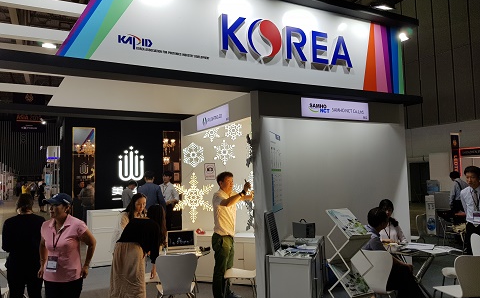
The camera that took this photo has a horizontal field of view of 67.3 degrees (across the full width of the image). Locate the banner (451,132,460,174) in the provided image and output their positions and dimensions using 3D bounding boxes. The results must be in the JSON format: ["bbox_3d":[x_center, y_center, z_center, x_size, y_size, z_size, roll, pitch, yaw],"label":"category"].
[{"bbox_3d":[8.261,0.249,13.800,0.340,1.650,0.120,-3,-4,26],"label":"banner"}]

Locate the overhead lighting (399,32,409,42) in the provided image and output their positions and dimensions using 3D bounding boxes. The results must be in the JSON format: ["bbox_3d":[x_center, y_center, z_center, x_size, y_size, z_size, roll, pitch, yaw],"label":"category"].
[{"bbox_3d":[2.749,-1.891,6.061,0.200,0.160,0.200,0,-4,-27],"label":"overhead lighting"}]

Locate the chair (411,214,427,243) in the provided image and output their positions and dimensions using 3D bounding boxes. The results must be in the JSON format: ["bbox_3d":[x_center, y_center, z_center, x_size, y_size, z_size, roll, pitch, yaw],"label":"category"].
[{"bbox_3d":[3.341,1.683,7.025,0.480,0.800,0.520,1,-4,-42],"label":"chair"}]

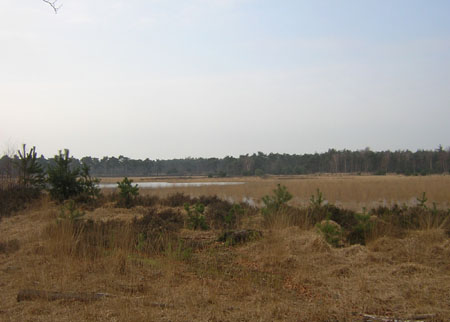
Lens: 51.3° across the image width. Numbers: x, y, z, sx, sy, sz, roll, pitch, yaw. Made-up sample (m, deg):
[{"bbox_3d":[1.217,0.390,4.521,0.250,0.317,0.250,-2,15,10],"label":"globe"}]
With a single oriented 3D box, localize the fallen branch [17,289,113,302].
[{"bbox_3d":[-2.005,1.681,5.850,1.199,0.150,0.170,0,-1,0],"label":"fallen branch"}]

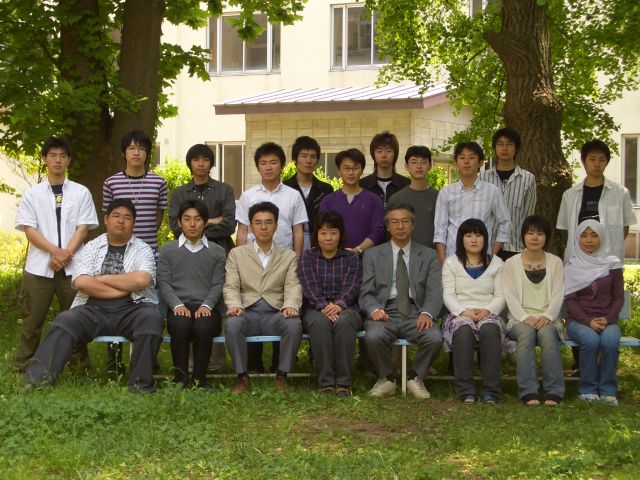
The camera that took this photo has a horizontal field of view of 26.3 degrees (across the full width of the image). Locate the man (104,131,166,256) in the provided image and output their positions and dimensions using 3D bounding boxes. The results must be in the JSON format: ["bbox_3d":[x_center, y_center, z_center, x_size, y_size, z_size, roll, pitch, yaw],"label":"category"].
[{"bbox_3d":[-1.348,0.093,10.000,0.490,1.760,0.320,0,3,-3],"label":"man"}]

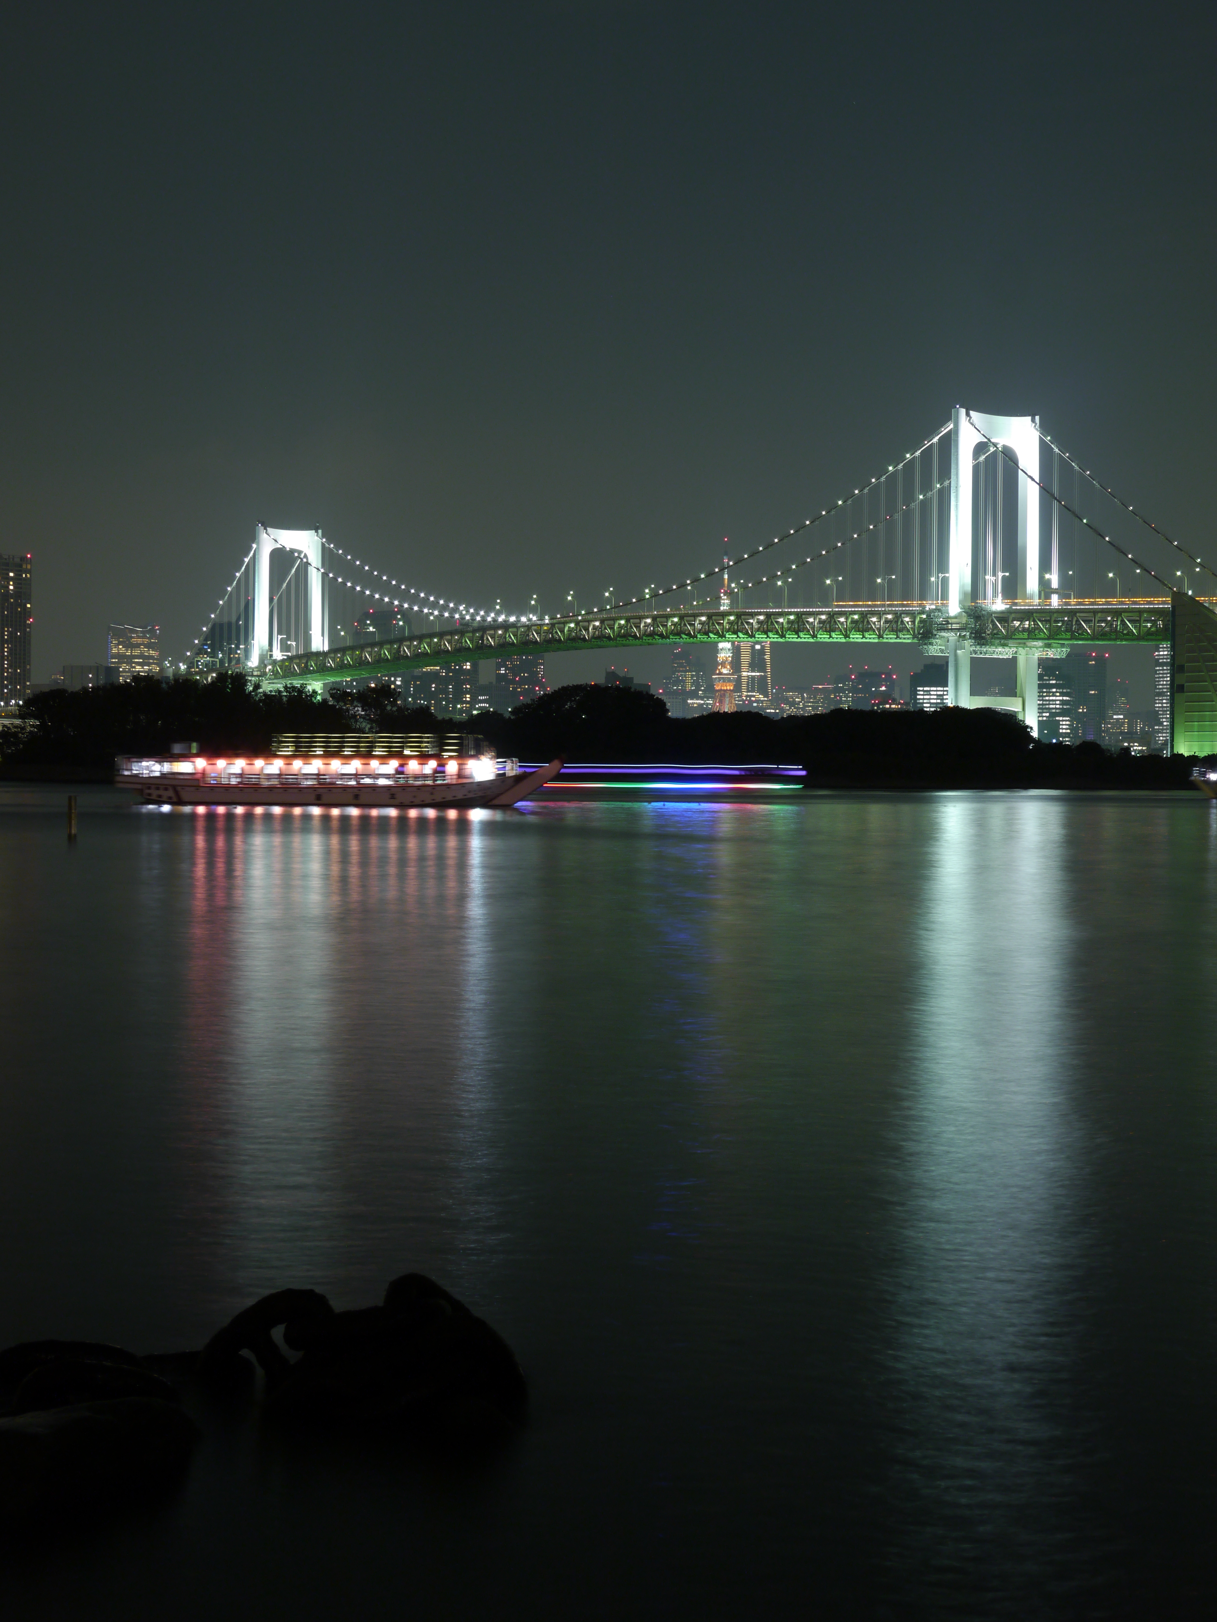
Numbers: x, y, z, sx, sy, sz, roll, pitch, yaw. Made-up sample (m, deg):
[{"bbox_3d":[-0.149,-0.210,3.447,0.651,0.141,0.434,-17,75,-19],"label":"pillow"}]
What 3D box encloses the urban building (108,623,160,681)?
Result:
[{"bbox_3d":[-850.690,-210.570,5218.300,90.000,238.000,85.000,0,1,-9],"label":"urban building"}]

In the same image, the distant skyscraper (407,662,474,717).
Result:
[{"bbox_3d":[-152.840,-84.620,2649.380,60.000,105.000,32.000,0,1,-3],"label":"distant skyscraper"}]

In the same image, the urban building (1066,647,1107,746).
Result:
[{"bbox_3d":[504.270,-100.510,3059.200,44.000,135.000,40.000,0,1,9],"label":"urban building"}]

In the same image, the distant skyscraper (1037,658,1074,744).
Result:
[{"bbox_3d":[431.470,-86.620,2819.340,40.000,112.000,38.000,0,1,9],"label":"distant skyscraper"}]

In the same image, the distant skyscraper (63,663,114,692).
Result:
[{"bbox_3d":[-339.160,-60.410,1899.580,32.000,72.000,28.000,0,1,10],"label":"distant skyscraper"}]

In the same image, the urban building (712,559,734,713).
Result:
[{"bbox_3d":[167.120,-229.480,4157.860,88.000,333.000,88.000,0,1,-43],"label":"urban building"}]

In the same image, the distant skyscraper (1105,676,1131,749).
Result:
[{"bbox_3d":[745.670,-120.570,4249.120,40.000,140.000,38.000,0,1,10],"label":"distant skyscraper"}]

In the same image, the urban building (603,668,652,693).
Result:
[{"bbox_3d":[18.670,-88.040,2899.360,48.000,104.000,36.000,0,1,0],"label":"urban building"}]

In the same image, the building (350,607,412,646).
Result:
[{"bbox_3d":[-244.710,-129.560,3148.930,68.000,178.000,45.000,0,1,-4],"label":"building"}]

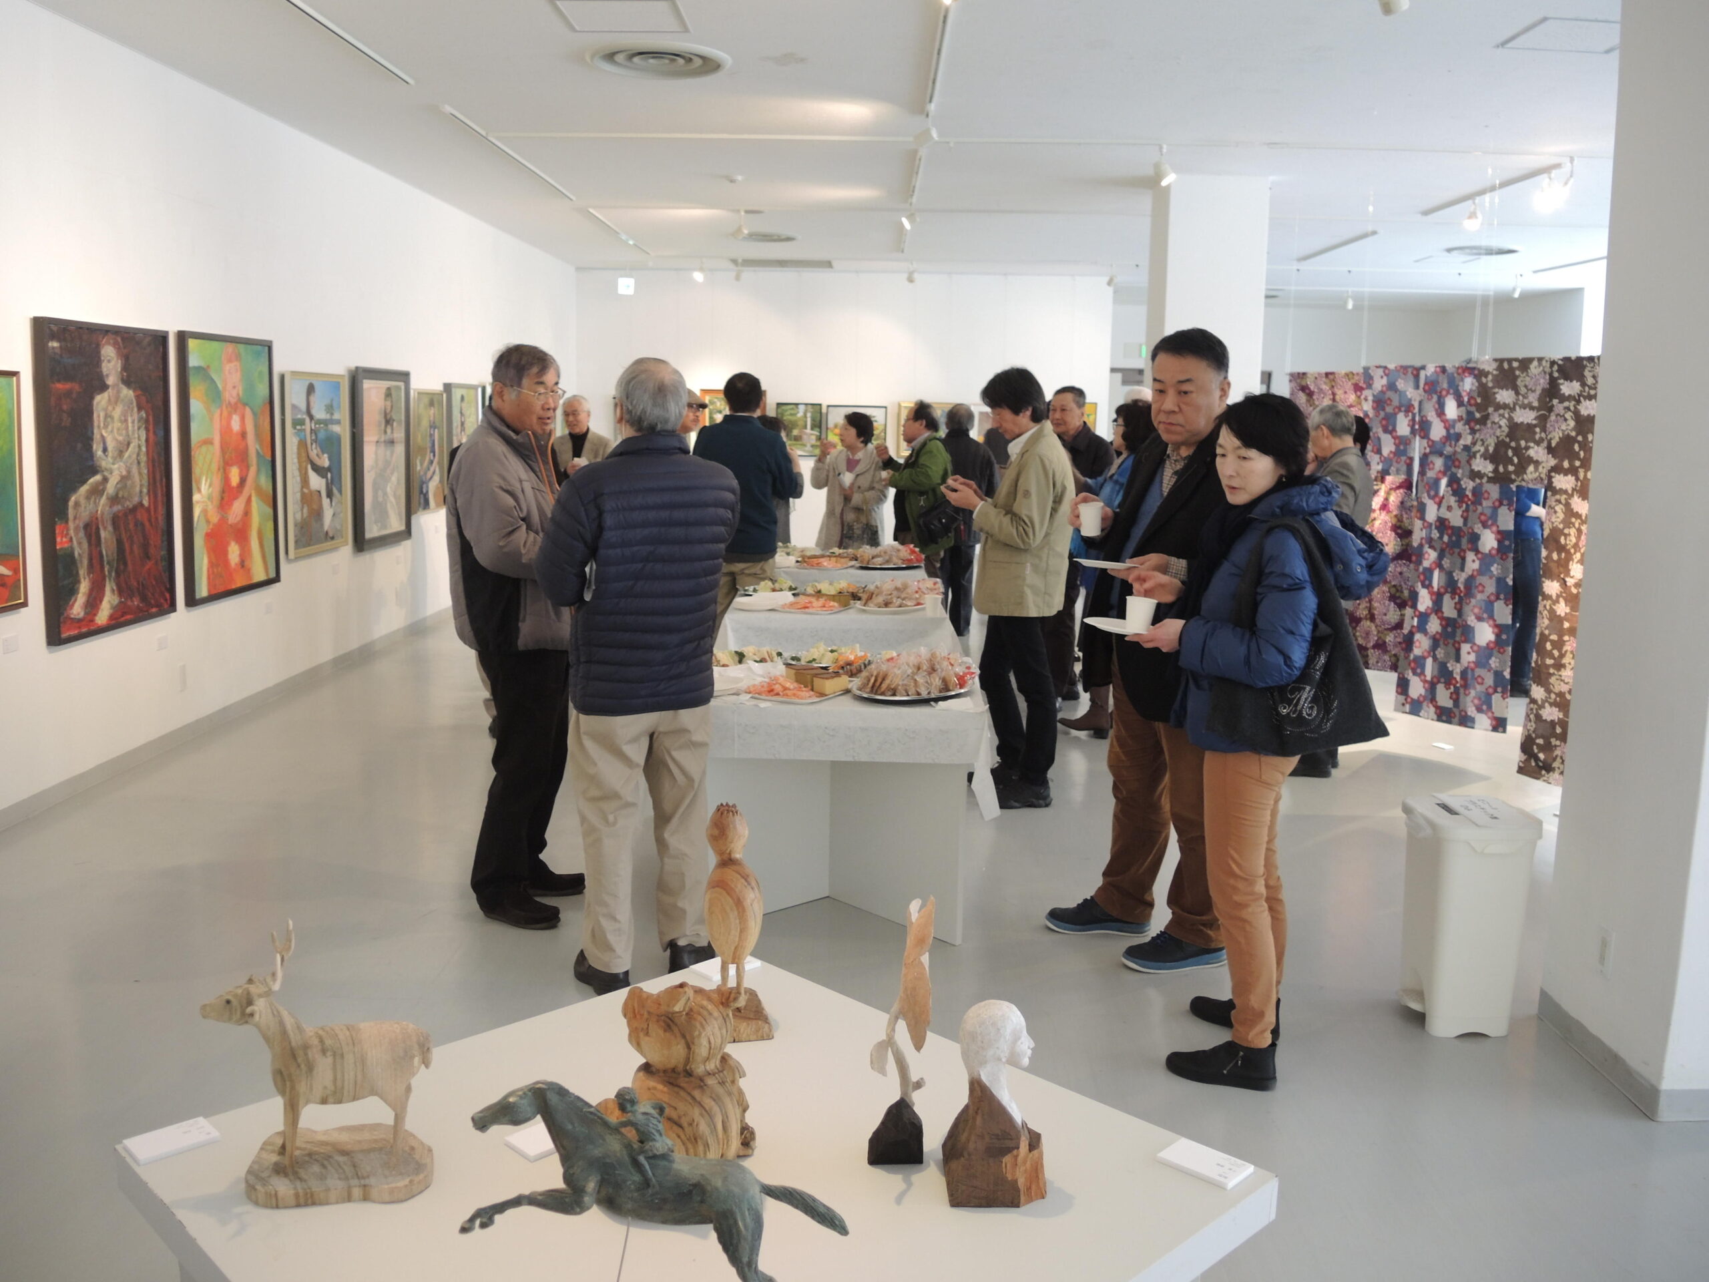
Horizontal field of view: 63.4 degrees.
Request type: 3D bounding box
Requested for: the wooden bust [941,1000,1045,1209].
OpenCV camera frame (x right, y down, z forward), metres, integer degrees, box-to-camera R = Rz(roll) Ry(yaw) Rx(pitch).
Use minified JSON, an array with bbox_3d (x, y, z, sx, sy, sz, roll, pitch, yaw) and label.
[{"bbox_3d":[0.154,0.488,1.506,0.115,0.210,0.125,0,9,-4],"label":"wooden bust"}]

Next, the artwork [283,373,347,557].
[{"bbox_3d":[-3.035,-1.000,7.803,0.060,0.985,0.800,1,9,1],"label":"artwork"}]

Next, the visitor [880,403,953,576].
[{"bbox_3d":[0.364,-0.617,8.205,0.440,1.595,0.500,2,9,7],"label":"visitor"}]

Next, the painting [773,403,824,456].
[{"bbox_3d":[-0.612,-2.347,15.369,0.522,0.588,0.040,0,11,0],"label":"painting"}]

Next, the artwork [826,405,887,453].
[{"bbox_3d":[0.031,-2.349,15.364,0.677,0.528,0.040,0,11,0],"label":"artwork"}]

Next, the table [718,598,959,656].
[{"bbox_3d":[-0.065,0.180,6.083,0.890,0.710,0.890,0,9,0],"label":"table"}]

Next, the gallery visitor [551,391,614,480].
[{"bbox_3d":[-1.787,-0.808,9.106,0.500,1.612,0.370,1,10,5],"label":"gallery visitor"}]

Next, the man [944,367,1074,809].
[{"bbox_3d":[0.579,-0.216,5.436,0.470,1.694,0.460,-1,10,-5],"label":"man"}]

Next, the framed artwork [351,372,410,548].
[{"bbox_3d":[-3.038,-1.177,8.900,0.050,1.120,0.920,2,10,0],"label":"framed artwork"}]

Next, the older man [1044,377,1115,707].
[{"bbox_3d":[1.095,-0.483,7.203,0.500,1.670,0.330,7,12,36],"label":"older man"}]

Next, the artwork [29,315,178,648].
[{"bbox_3d":[-3.041,-0.662,5.661,0.055,1.240,0.900,3,10,0],"label":"artwork"}]

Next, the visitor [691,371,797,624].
[{"bbox_3d":[-0.534,-0.432,6.678,0.500,1.716,0.360,3,10,15],"label":"visitor"}]

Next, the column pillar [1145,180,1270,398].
[{"bbox_3d":[2.371,-1.574,9.534,0.640,3.020,0.650,0,10,0],"label":"column pillar"}]

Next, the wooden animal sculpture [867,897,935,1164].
[{"bbox_3d":[0.051,0.436,1.570,0.073,0.300,0.075,0,10,0],"label":"wooden animal sculpture"}]

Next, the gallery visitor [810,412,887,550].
[{"bbox_3d":[-0.035,-0.645,8.561,0.480,1.526,0.380,5,11,27],"label":"gallery visitor"}]

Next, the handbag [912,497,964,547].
[{"bbox_3d":[0.496,-0.692,8.095,0.290,0.240,0.140,-18,9,-5],"label":"handbag"}]

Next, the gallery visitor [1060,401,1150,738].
[{"bbox_3d":[1.224,-0.340,6.557,0.440,1.571,0.450,0,10,0],"label":"gallery visitor"}]

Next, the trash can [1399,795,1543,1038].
[{"bbox_3d":[1.544,0.694,3.539,0.290,0.555,0.270,1,9,2],"label":"trash can"}]

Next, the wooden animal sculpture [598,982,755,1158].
[{"bbox_3d":[-0.197,0.479,1.552,0.170,0.207,0.130,2,9,6],"label":"wooden animal sculpture"}]

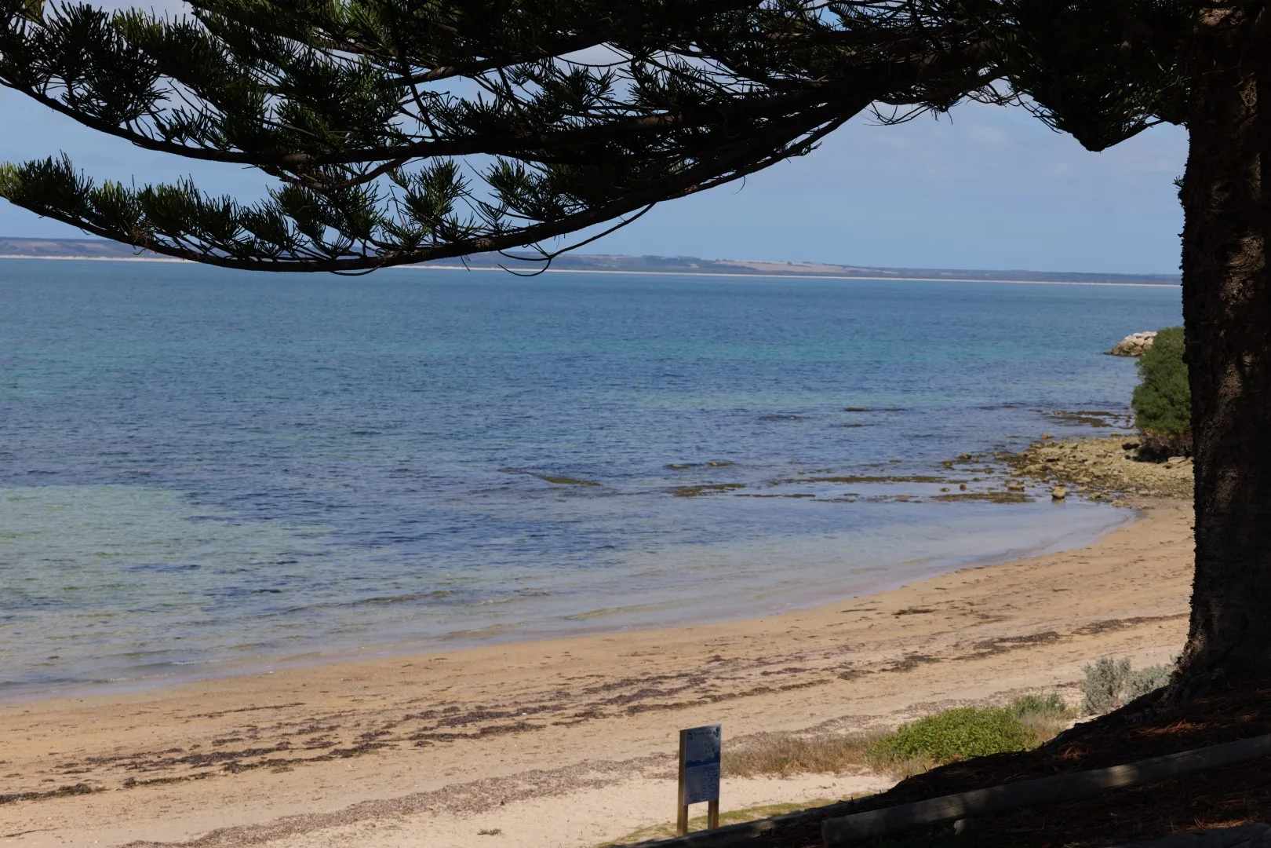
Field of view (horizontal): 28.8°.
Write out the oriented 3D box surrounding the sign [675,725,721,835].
[{"bbox_3d":[0.800,4.489,30.961,0.620,1.380,0.110,-2,5,-42],"label":"sign"}]

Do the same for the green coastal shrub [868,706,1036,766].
[{"bbox_3d":[4.816,4.609,37.602,2.300,0.720,1.800,1,4,0],"label":"green coastal shrub"}]

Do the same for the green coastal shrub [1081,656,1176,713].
[{"bbox_3d":[8.361,4.398,42.178,1.600,0.850,1.200,1,4,0],"label":"green coastal shrub"}]

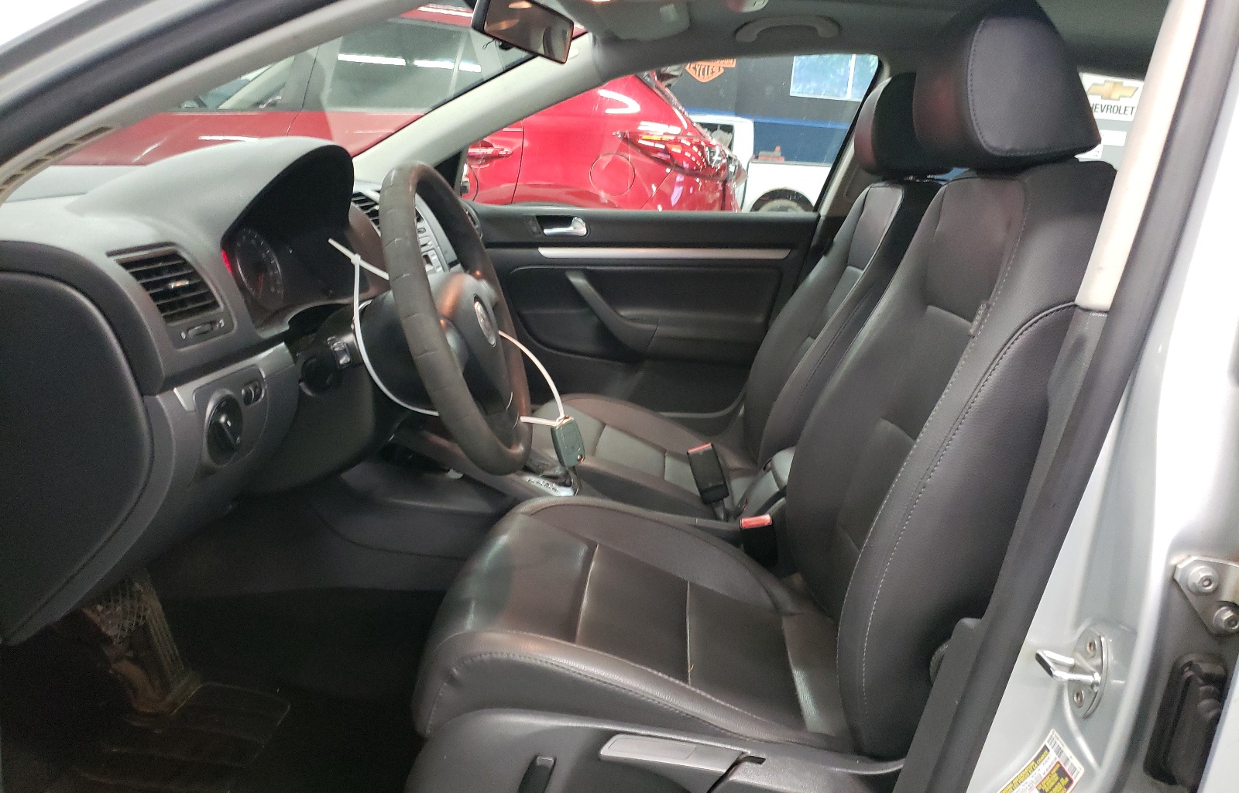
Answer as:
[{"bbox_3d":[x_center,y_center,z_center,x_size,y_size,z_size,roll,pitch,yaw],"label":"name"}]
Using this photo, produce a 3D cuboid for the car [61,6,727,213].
[{"bbox_3d":[-1.695,-1.154,4.938,4.500,1.660,1.860,5,13,3],"label":"car"}]

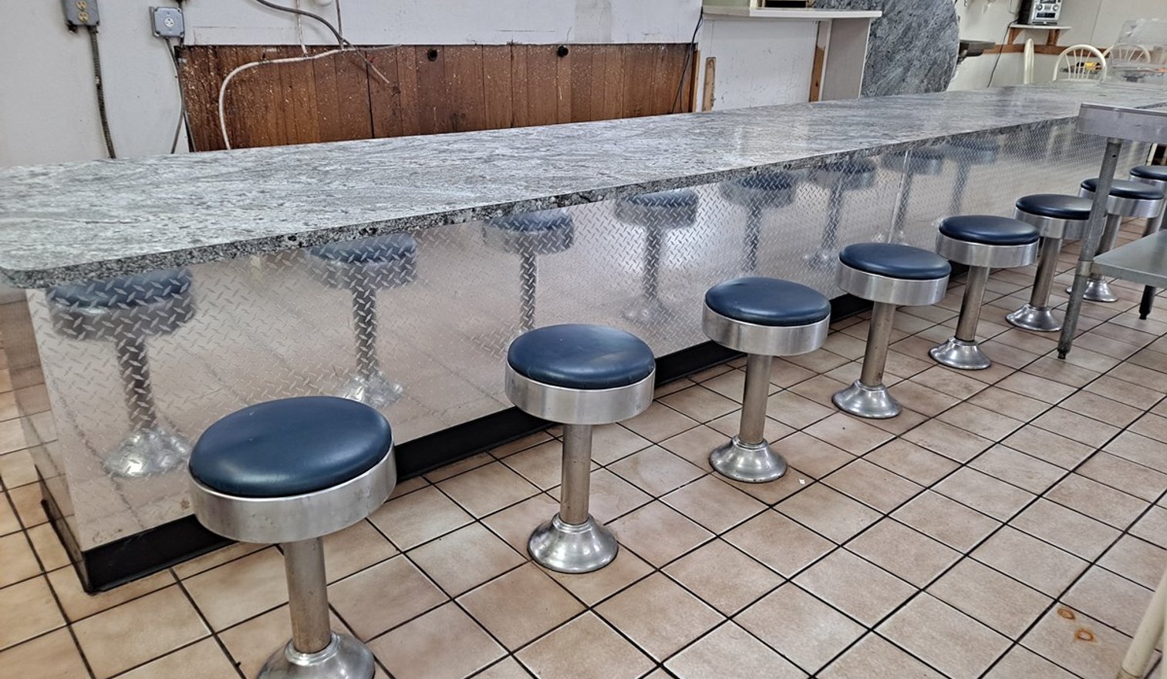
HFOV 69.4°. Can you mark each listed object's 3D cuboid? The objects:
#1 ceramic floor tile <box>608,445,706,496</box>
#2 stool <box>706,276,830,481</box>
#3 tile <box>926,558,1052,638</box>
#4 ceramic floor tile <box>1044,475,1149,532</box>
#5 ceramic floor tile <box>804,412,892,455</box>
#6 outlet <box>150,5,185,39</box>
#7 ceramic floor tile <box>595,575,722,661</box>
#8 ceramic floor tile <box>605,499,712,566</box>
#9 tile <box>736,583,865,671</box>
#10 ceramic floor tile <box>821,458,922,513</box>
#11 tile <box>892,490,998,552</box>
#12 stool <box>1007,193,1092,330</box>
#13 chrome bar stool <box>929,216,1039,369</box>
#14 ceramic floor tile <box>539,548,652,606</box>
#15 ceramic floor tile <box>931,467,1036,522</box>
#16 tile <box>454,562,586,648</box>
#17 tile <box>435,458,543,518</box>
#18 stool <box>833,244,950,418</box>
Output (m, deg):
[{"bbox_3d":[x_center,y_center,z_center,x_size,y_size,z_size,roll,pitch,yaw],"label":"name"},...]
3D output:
[{"bbox_3d":[0.202,0.360,2.300,0.197,0.010,0.197,-16,28,-38],"label":"ceramic floor tile"},{"bbox_3d":[0.466,0.111,2.246,0.319,0.512,0.319,2,22,-1],"label":"stool"},{"bbox_3d":[0.892,0.568,1.851,0.197,0.010,0.197,-16,28,-38],"label":"tile"},{"bbox_3d":[1.379,0.438,2.265,0.200,0.010,0.200,-16,29,-39],"label":"ceramic floor tile"},{"bbox_3d":[0.819,0.295,2.603,0.204,0.010,0.204,-16,29,-38],"label":"ceramic floor tile"},{"bbox_3d":[-1.575,-1.201,3.194,0.102,0.102,0.048,-16,28,-38],"label":"outlet"},{"bbox_3d":[0.162,0.593,1.800,0.201,0.010,0.201,-16,29,-38],"label":"ceramic floor tile"},{"bbox_3d":[0.183,0.483,2.081,0.204,0.010,0.204,-16,29,-38],"label":"ceramic floor tile"},{"bbox_3d":[0.447,0.595,1.741,0.197,0.010,0.197,-16,28,-38],"label":"tile"},{"bbox_3d":[0.798,0.406,2.319,0.201,0.010,0.201,-16,29,-38],"label":"ceramic floor tile"},{"bbox_3d":[0.935,0.470,2.174,0.201,0.010,0.201,-16,29,-38],"label":"tile"},{"bbox_3d":[1.934,-0.317,3.502,0.326,0.524,0.326,-16,29,-38],"label":"stool"},{"bbox_3d":[1.403,-0.161,3.021,0.320,0.503,0.320,-16,28,-38],"label":"chrome bar stool"},{"bbox_3d":[0.024,0.512,1.895,0.199,0.009,0.199,-16,28,-38],"label":"ceramic floor tile"},{"bbox_3d":[1.080,0.419,2.278,0.200,0.010,0.200,-16,29,-39],"label":"ceramic floor tile"},{"bbox_3d":[-0.135,0.577,1.820,0.204,0.010,0.204,-16,29,-38],"label":"tile"},{"bbox_3d":[-0.251,0.391,2.199,0.200,0.010,0.200,-16,29,-39],"label":"tile"},{"bbox_3d":[0.951,-0.026,2.694,0.326,0.524,0.326,-16,29,-38],"label":"stool"}]

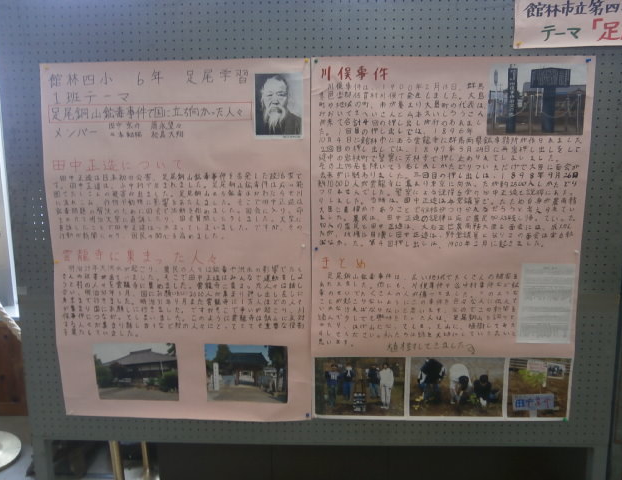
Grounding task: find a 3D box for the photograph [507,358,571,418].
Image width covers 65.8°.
[{"bbox_3d":[0.691,0.450,1.459,0.189,0.188,0.010,0,7,2],"label":"photograph"}]

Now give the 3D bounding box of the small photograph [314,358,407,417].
[{"bbox_3d":[0.151,0.454,1.482,0.280,0.192,0.010,0,7,2],"label":"small photograph"}]

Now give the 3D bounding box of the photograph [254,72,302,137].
[{"bbox_3d":[-0.093,-0.385,1.383,0.137,0.183,0.010,0,7,2],"label":"photograph"}]

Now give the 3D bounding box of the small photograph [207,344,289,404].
[{"bbox_3d":[-0.198,0.417,1.491,0.254,0.186,0.010,0,7,2],"label":"small photograph"}]

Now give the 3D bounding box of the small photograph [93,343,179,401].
[{"bbox_3d":[-0.543,0.415,1.504,0.254,0.186,0.010,0,7,2],"label":"small photograph"}]

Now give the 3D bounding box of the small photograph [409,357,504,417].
[{"bbox_3d":[0.445,0.451,1.469,0.285,0.190,0.010,0,7,2],"label":"small photograph"}]

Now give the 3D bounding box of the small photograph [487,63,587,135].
[{"bbox_3d":[0.635,-0.393,1.353,0.266,0.195,0.010,0,7,2],"label":"small photograph"}]

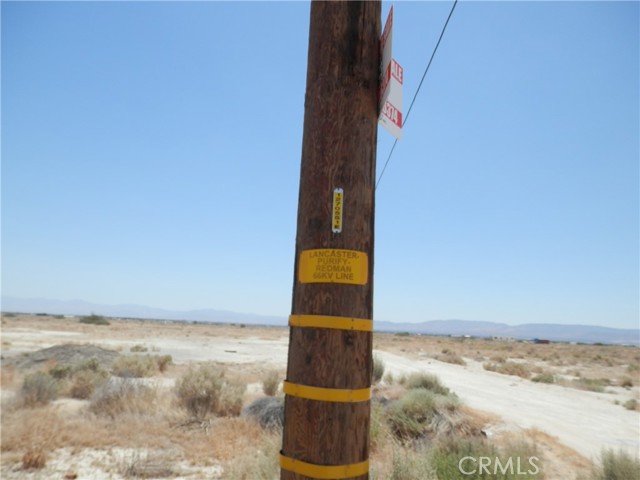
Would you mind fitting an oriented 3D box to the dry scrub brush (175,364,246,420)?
[{"bbox_3d":[-1.900,2.620,8.000,1.200,0.900,1.050,4,-11,-6],"label":"dry scrub brush"}]

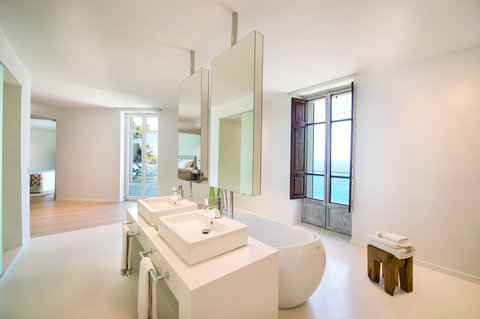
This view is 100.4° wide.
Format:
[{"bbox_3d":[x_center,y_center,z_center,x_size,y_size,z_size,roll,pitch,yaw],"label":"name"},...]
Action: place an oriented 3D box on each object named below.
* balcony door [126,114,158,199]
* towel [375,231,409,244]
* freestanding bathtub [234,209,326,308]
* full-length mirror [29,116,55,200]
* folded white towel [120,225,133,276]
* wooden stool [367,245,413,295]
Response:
[{"bbox_3d":[-3.162,-0.107,6.680,1.220,2.820,0.100,0,0,-4],"label":"balcony door"},{"bbox_3d":[1.653,0.843,2.171,0.140,0.050,0.230,0,0,-15],"label":"towel"},{"bbox_3d":[0.155,1.030,2.275,0.790,0.600,1.640,0,0,-39],"label":"freestanding bathtub"},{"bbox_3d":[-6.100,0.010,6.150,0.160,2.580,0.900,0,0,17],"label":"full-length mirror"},{"bbox_3d":[-1.089,0.850,1.908,0.080,0.410,0.270,0,0,-38],"label":"folded white towel"},{"bbox_3d":[1.583,1.148,2.148,0.240,0.360,0.340,0,0,-11],"label":"wooden stool"}]

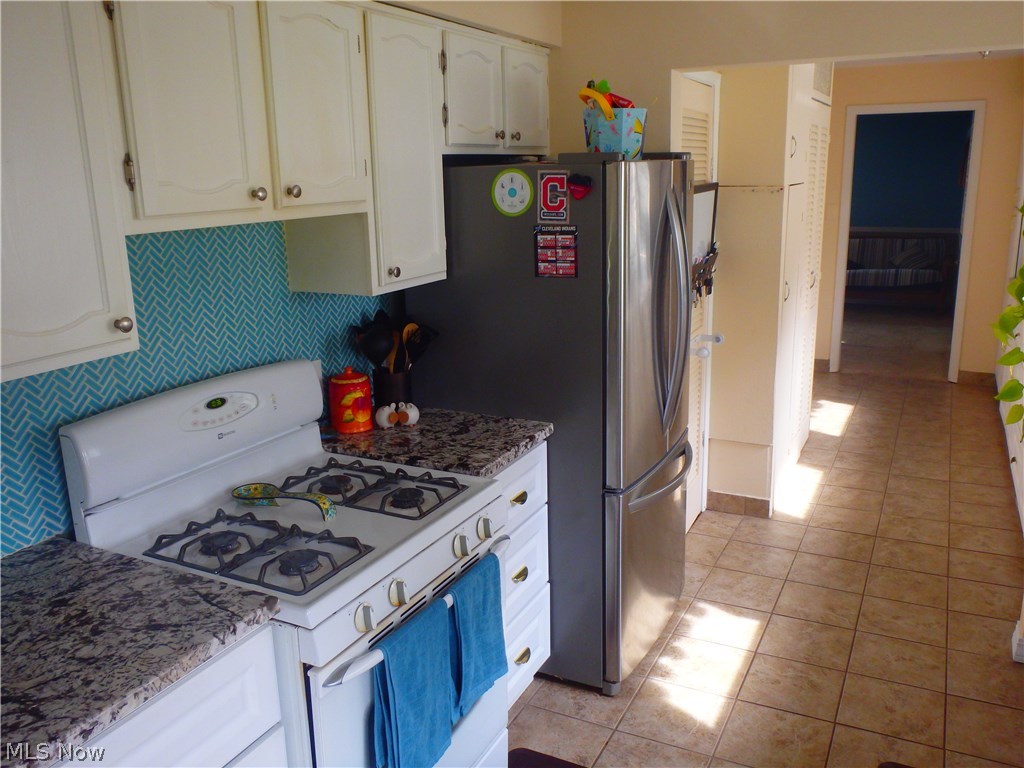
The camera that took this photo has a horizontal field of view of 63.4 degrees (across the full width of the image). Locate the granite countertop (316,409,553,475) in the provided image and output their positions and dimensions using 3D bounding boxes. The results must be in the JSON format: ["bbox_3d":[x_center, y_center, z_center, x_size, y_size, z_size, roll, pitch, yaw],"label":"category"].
[{"bbox_3d":[-0.273,0.173,2.568,0.668,0.037,0.485,5,15,27],"label":"granite countertop"}]

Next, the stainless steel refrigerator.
[{"bbox_3d":[0.179,0.082,3.039,0.878,1.751,0.750,5,15,27],"label":"stainless steel refrigerator"}]

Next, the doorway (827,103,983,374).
[{"bbox_3d":[3.155,-1.124,6.691,0.979,2.169,0.128,5,15,27],"label":"doorway"}]

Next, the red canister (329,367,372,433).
[{"bbox_3d":[-0.509,0.044,2.633,0.132,0.200,0.132,-2,14,0],"label":"red canister"}]

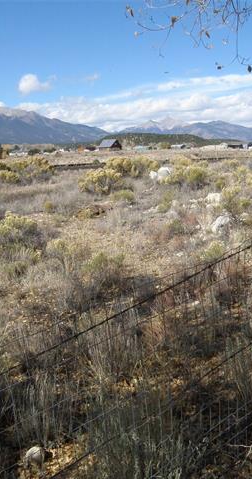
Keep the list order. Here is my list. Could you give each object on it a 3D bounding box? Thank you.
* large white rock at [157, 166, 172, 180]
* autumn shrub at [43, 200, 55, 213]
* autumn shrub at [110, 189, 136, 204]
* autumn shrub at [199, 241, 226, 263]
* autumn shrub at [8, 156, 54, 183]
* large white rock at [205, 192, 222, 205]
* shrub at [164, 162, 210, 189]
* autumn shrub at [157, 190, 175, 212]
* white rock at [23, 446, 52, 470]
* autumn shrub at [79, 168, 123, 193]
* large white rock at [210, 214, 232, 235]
[{"bbox_3d":[1.750,-2.998,21.764,0.712,0.613,0.611,1,11,4],"label":"large white rock"},{"bbox_3d":[-1.852,-0.779,11.445,0.287,0.301,0.244,0,11,0],"label":"autumn shrub"},{"bbox_3d":[-0.096,-1.190,13.183,0.661,0.419,0.562,0,11,0],"label":"autumn shrub"},{"bbox_3d":[1.204,0.162,6.615,0.346,0.303,0.294,0,11,0],"label":"autumn shrub"},{"bbox_3d":[-4.123,-3.057,20.846,1.966,1.076,1.464,-2,11,-11],"label":"autumn shrub"},{"bbox_3d":[2.334,-1.100,12.779,0.470,0.301,0.403,2,11,10],"label":"large white rock"},{"bbox_3d":[2.332,-2.432,18.114,1.744,0.933,1.482,0,11,0],"label":"shrub"},{"bbox_3d":[0.926,-0.895,11.210,0.413,0.496,0.354,1,11,5],"label":"autumn shrub"},{"bbox_3d":[-0.450,1.102,2.438,0.127,0.114,0.102,0,11,0],"label":"white rock"},{"bbox_3d":[-0.839,-1.898,15.704,1.446,0.840,1.229,0,11,0],"label":"autumn shrub"},{"bbox_3d":[1.684,-0.274,8.432,0.380,0.332,0.325,2,11,11],"label":"large white rock"}]

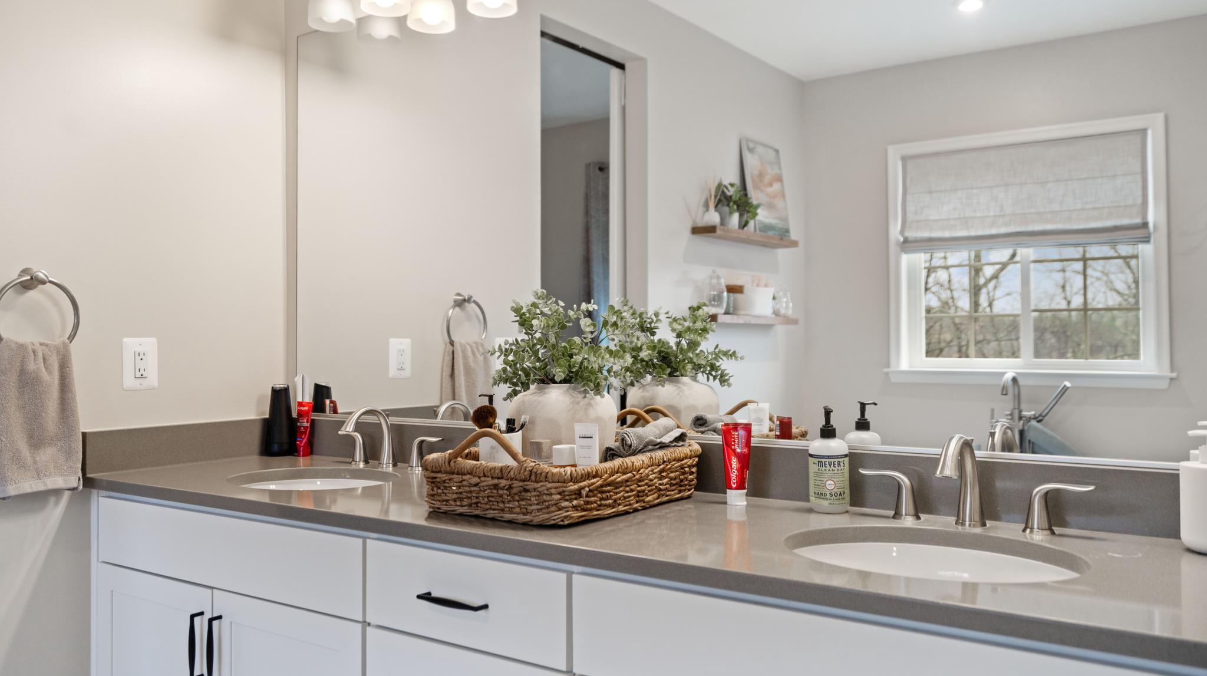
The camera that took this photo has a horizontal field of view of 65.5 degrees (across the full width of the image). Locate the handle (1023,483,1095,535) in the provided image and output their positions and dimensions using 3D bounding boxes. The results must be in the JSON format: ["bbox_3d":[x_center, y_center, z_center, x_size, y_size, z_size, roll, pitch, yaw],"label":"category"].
[{"bbox_3d":[0.709,0.268,1.462,0.105,0.081,0.047,-1,0,38],"label":"handle"}]

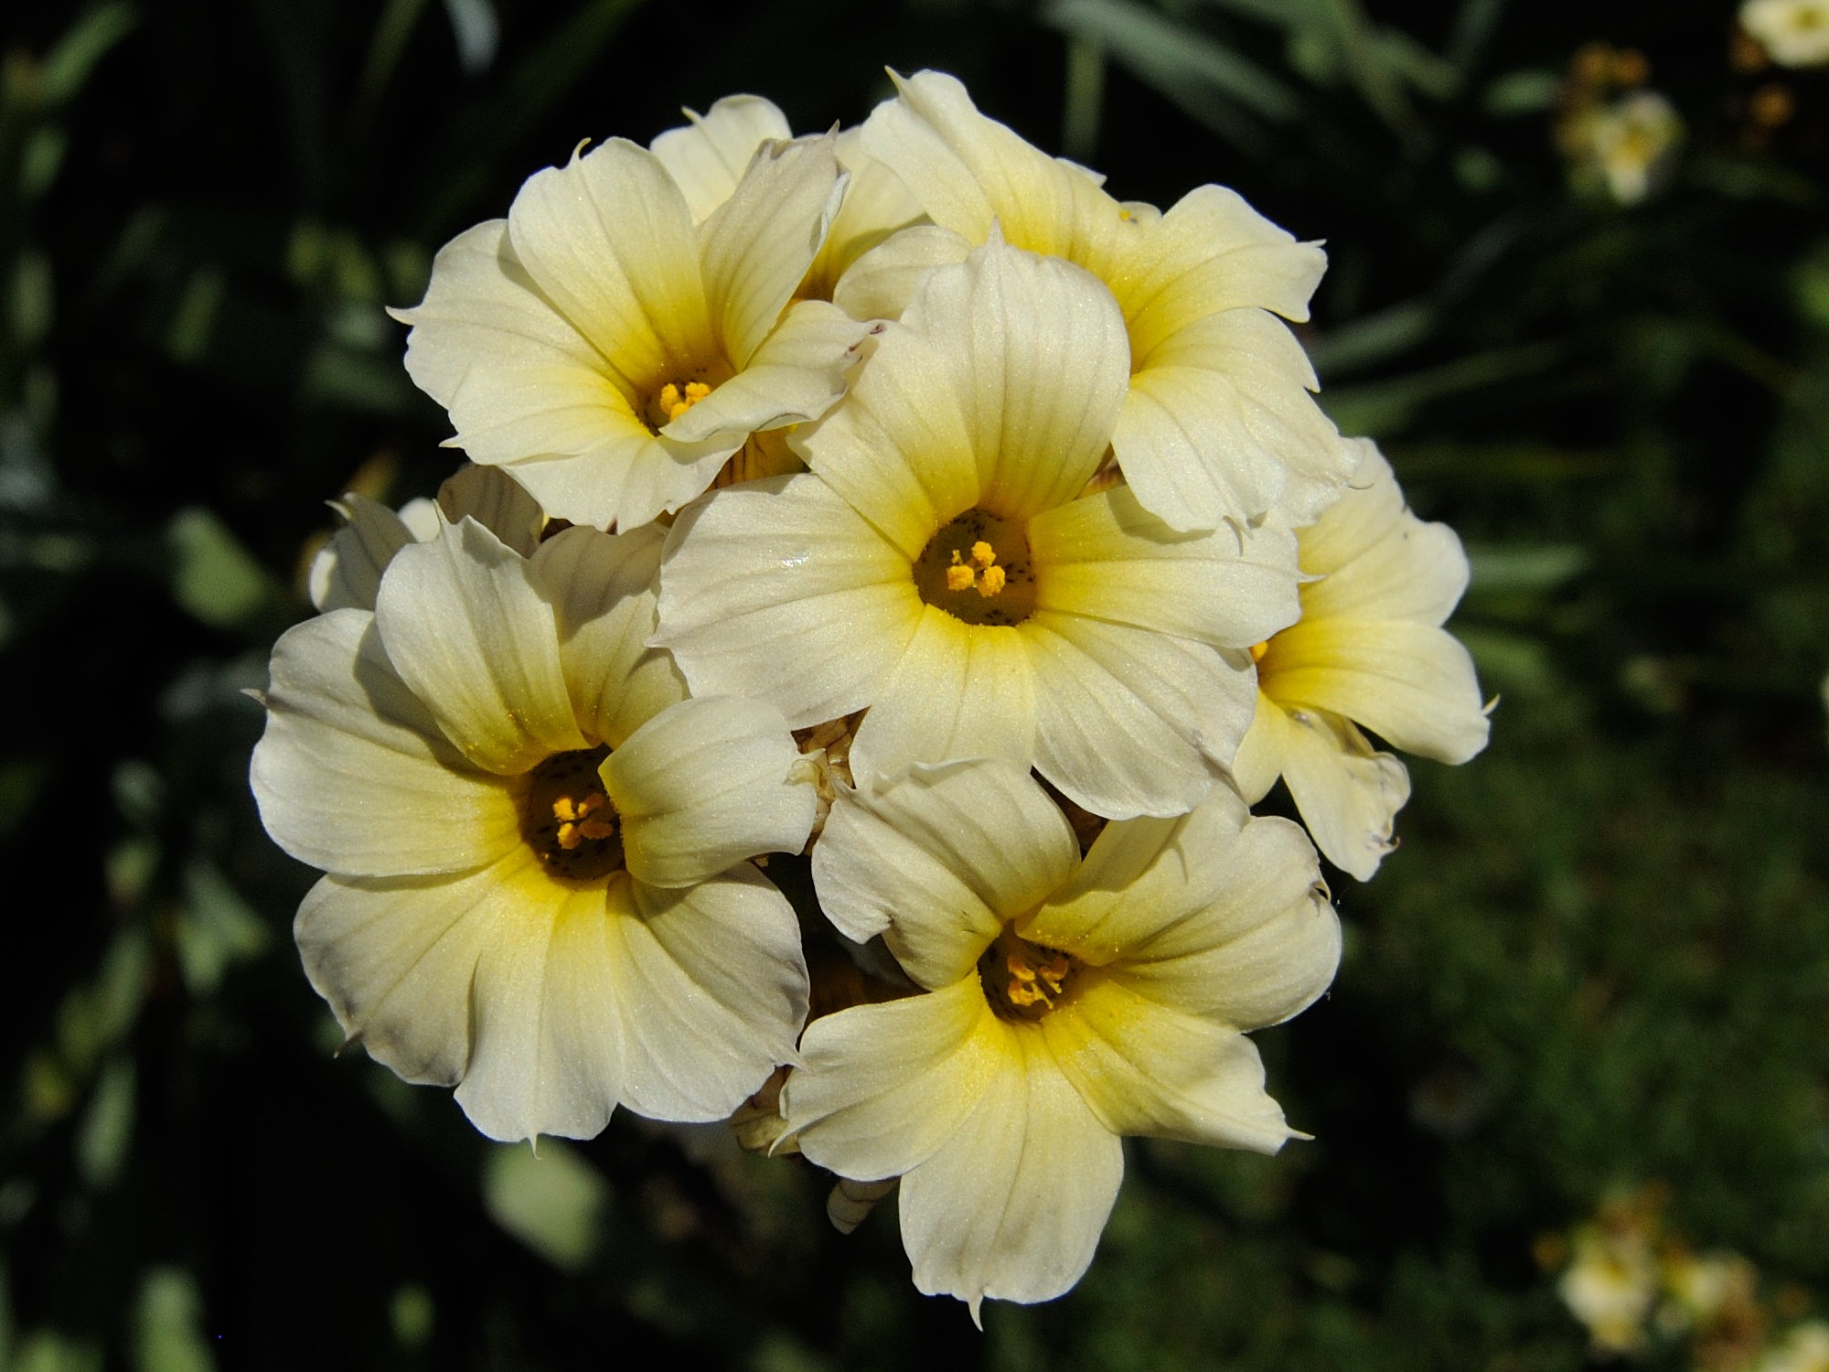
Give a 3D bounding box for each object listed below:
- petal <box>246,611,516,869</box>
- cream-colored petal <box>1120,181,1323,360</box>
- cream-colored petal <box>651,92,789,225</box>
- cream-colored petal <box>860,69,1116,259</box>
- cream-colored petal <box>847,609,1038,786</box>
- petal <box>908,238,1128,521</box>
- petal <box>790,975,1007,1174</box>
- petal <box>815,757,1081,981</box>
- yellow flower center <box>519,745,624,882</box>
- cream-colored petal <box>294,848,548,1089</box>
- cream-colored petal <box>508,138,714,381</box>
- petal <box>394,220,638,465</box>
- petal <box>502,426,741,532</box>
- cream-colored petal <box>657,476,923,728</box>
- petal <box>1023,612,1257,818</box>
[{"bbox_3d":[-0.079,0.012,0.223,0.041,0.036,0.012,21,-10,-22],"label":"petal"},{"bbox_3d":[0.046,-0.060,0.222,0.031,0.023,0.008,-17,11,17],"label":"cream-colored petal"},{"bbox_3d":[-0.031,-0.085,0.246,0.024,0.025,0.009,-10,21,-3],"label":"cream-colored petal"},{"bbox_3d":[0.012,-0.081,0.233,0.039,0.025,0.012,31,18,-13],"label":"cream-colored petal"},{"bbox_3d":[0.005,0.002,0.211,0.026,0.008,0.028,9,66,1],"label":"cream-colored petal"},{"bbox_3d":[0.015,-0.044,0.216,0.032,0.039,0.011,2,6,4],"label":"petal"},{"bbox_3d":[-0.002,0.057,0.218,0.034,0.010,0.025,-26,77,-14],"label":"petal"},{"bbox_3d":[0.004,0.027,0.216,0.033,0.035,0.011,-46,21,-4],"label":"petal"},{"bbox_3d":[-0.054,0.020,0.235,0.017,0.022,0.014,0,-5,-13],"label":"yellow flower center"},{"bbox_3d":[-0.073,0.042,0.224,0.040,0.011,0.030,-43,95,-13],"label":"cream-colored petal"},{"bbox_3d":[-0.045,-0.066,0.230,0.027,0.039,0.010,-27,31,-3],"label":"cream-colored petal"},{"bbox_3d":[-0.059,-0.049,0.227,0.036,0.033,0.011,18,7,-21],"label":"petal"},{"bbox_3d":[-0.044,-0.031,0.224,0.036,0.012,0.022,6,48,-12],"label":"petal"},{"bbox_3d":[-0.017,-0.012,0.211,0.038,0.031,0.009,-9,4,-16],"label":"cream-colored petal"},{"bbox_3d":[0.031,0.004,0.211,0.035,0.010,0.023,43,95,19],"label":"petal"}]

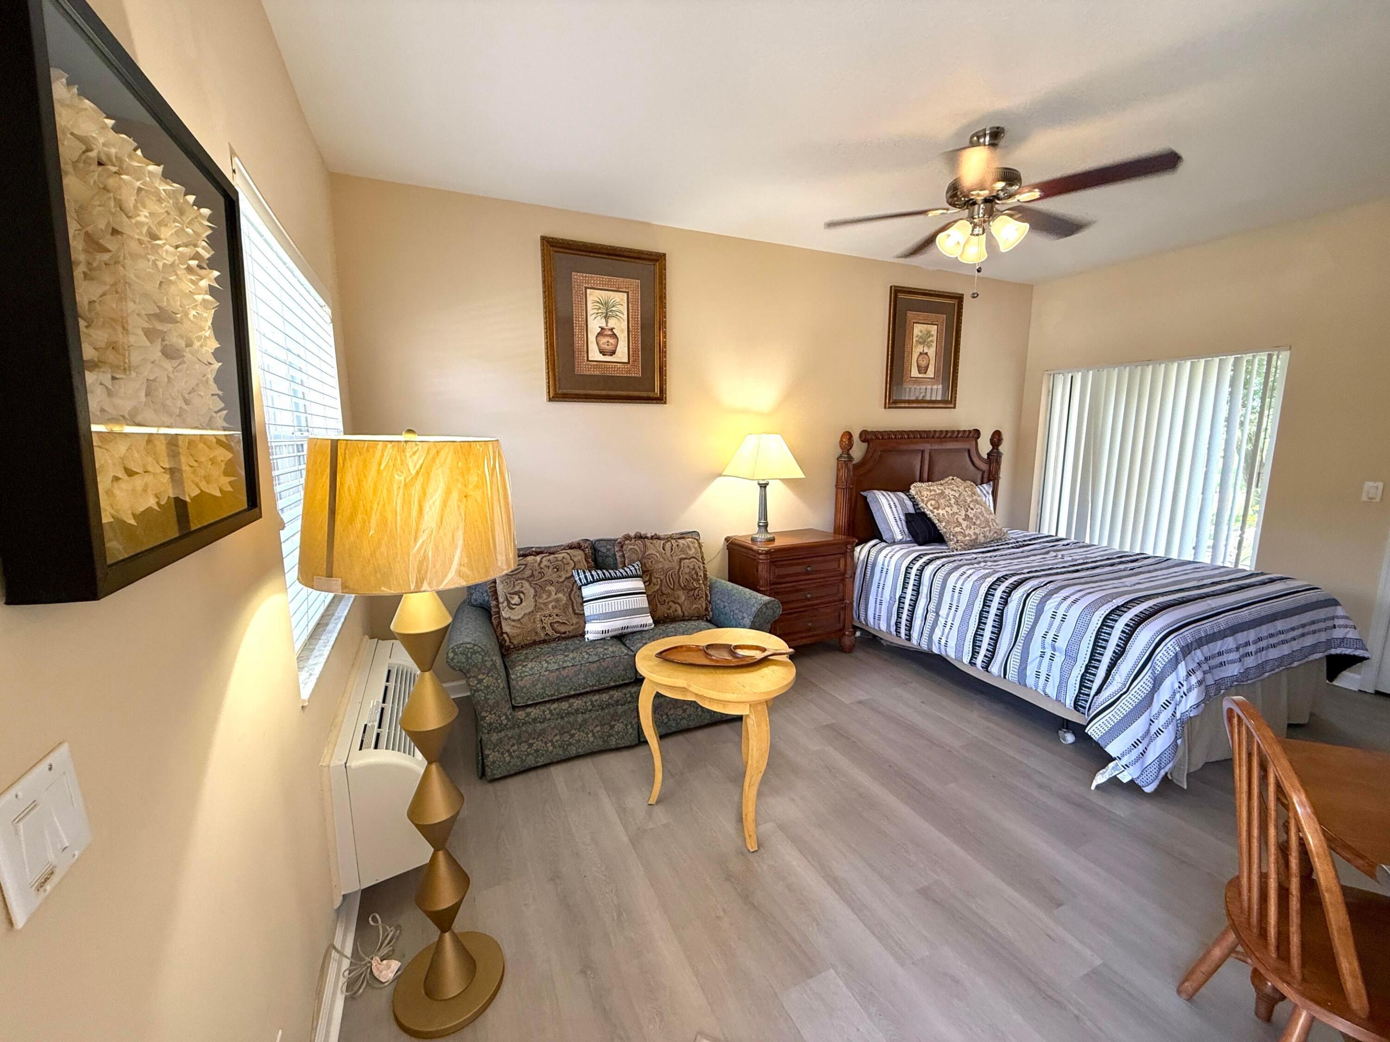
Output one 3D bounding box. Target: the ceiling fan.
[{"bbox_3d":[1.211,-1.354,2.369,1.273,0.538,1.273,-5,10,-25],"label":"ceiling fan"}]

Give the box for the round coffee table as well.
[{"bbox_3d":[0.099,0.857,2.228,0.621,0.639,0.636,-5,10,-25],"label":"round coffee table"}]

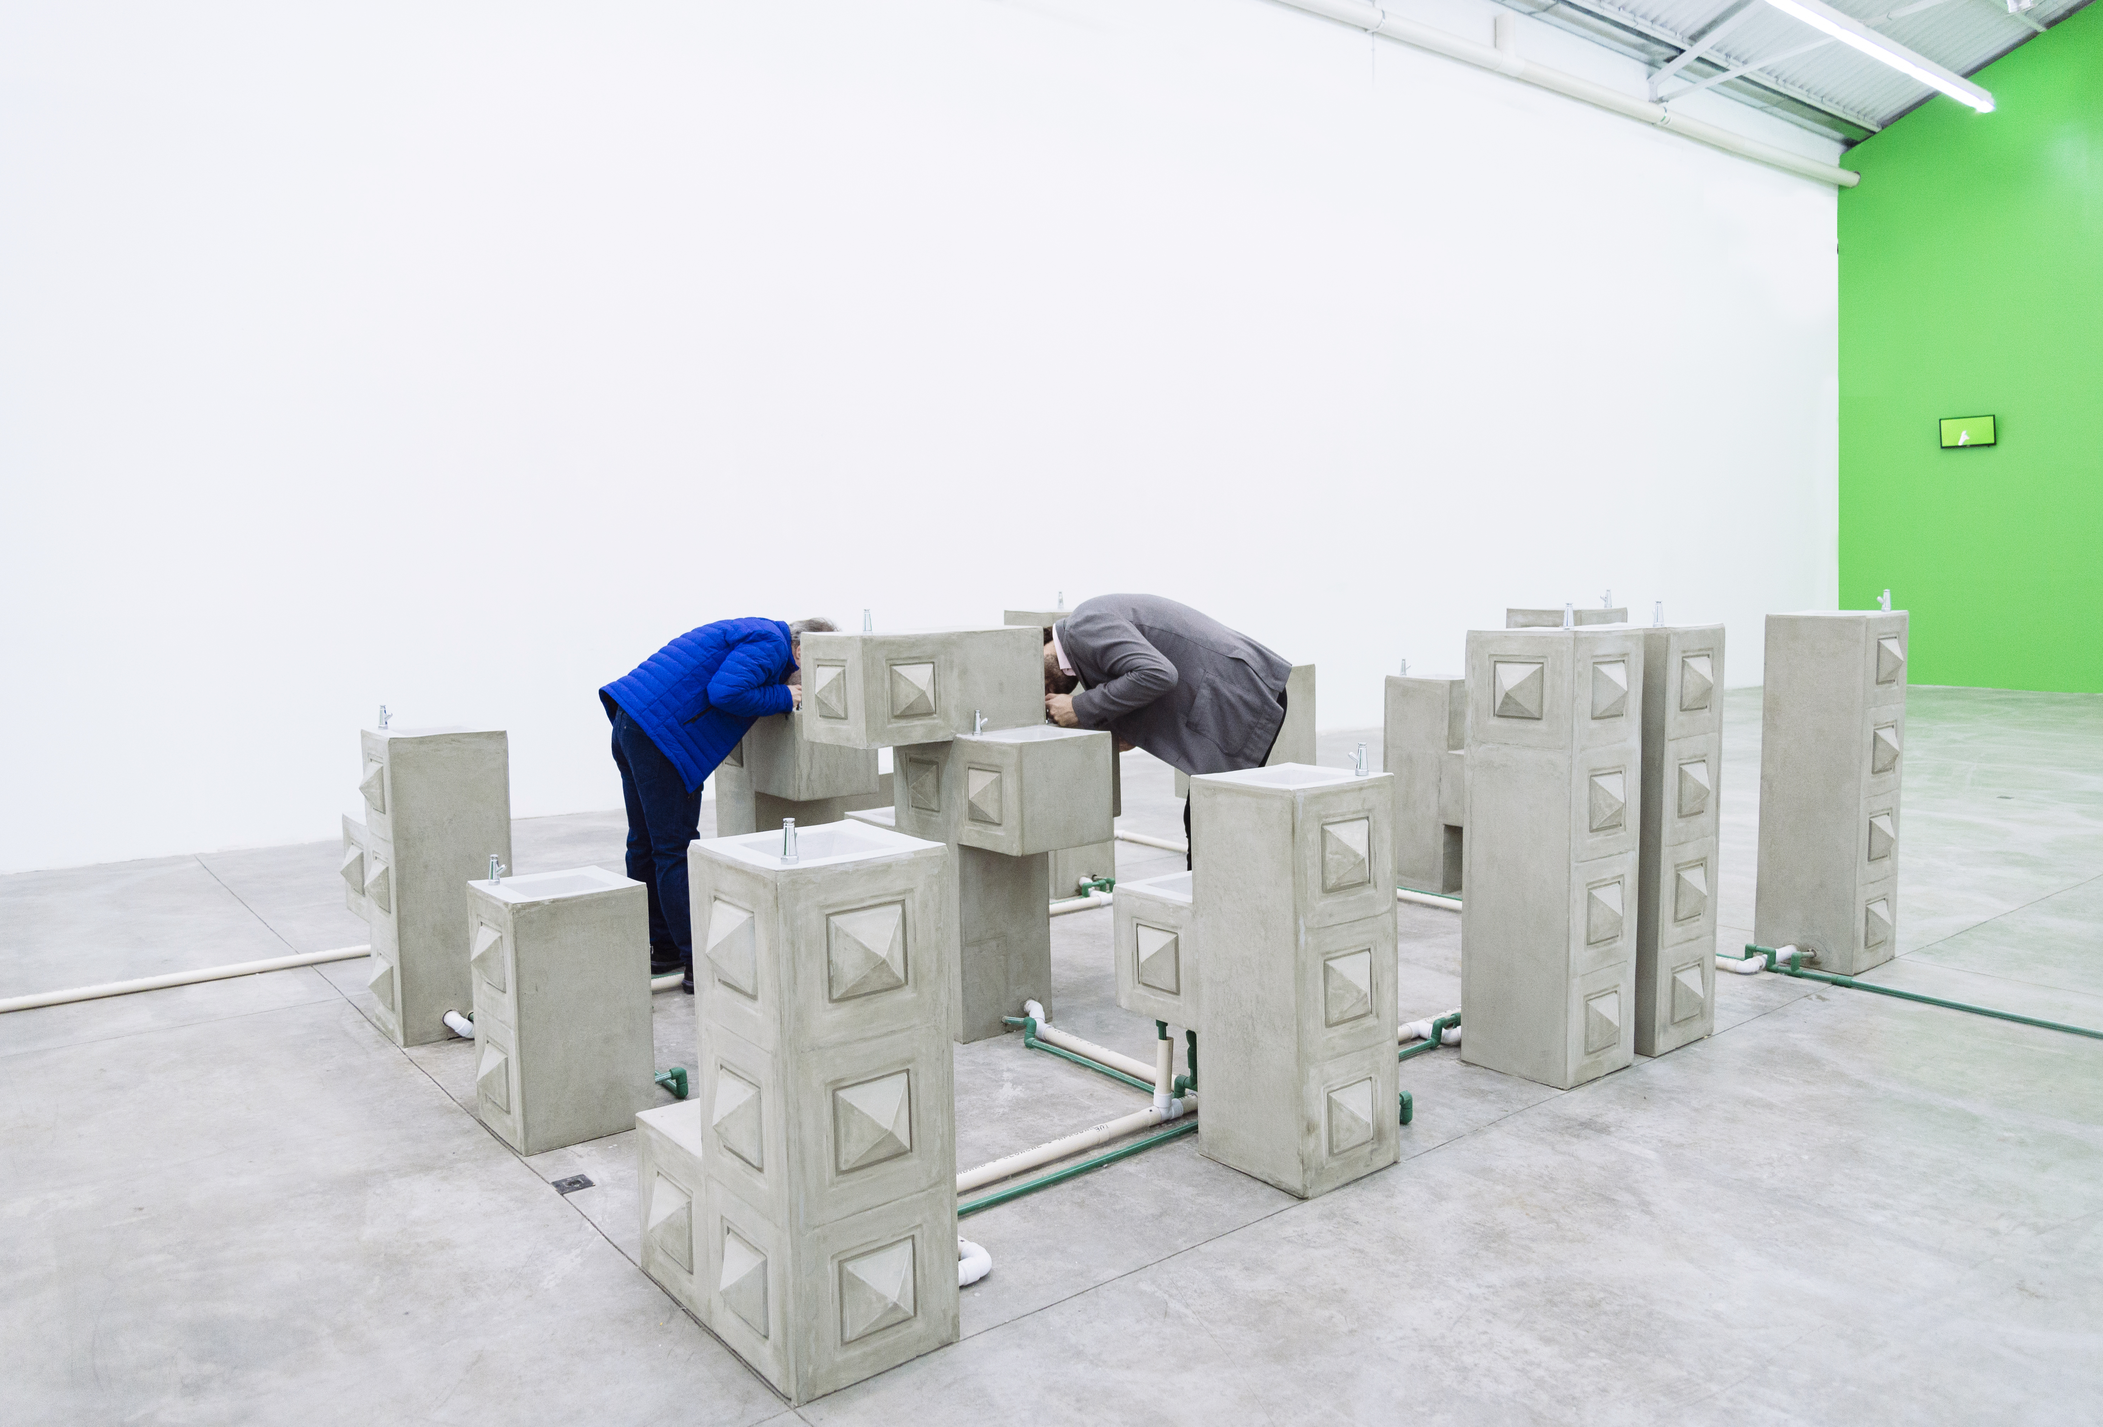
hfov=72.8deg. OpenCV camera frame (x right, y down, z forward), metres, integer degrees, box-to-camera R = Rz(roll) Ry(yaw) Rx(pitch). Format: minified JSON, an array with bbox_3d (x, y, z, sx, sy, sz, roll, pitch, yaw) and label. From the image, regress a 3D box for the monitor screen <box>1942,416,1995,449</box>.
[{"bbox_3d":[11.619,-3.557,18.053,0.067,0.372,0.621,-4,6,-38],"label":"monitor screen"}]

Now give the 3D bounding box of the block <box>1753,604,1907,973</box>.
[{"bbox_3d":[2.717,0.259,4.967,0.330,1.204,0.327,-5,6,-38],"label":"block"}]

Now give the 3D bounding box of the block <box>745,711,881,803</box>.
[{"bbox_3d":[-0.826,0.130,5.015,0.326,0.301,0.326,-5,6,-38],"label":"block"}]

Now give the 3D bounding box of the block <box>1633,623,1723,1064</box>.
[{"bbox_3d":[1.720,0.349,4.172,0.326,1.199,0.326,-5,6,-38],"label":"block"}]

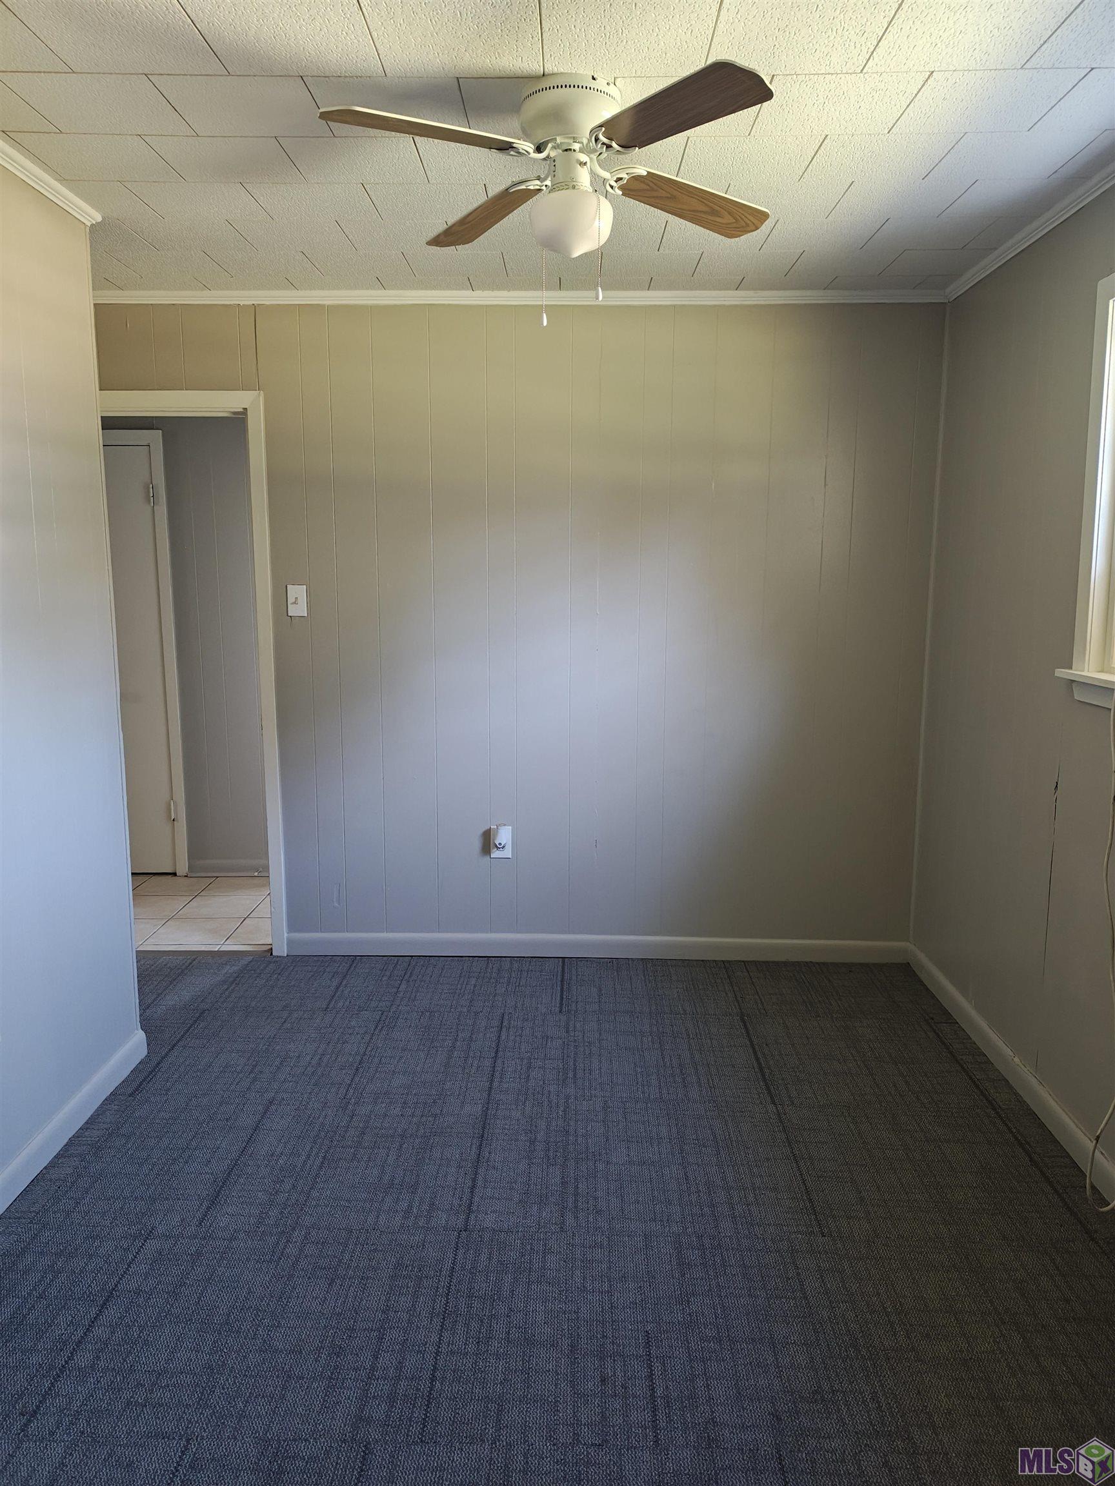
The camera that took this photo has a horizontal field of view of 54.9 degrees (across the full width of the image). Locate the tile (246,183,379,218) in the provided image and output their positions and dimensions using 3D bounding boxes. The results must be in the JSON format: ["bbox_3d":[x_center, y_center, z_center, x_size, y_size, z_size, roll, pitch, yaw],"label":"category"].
[{"bbox_3d":[-0.635,-1.425,2.823,0.305,0.018,0.305,0,10,1],"label":"tile"}]

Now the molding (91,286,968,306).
[{"bbox_3d":[-0.174,-1.569,3.767,3.079,0.048,0.048,0,10,1],"label":"molding"}]

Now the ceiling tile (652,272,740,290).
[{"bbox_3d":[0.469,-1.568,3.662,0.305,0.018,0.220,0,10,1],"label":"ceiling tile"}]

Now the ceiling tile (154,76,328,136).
[{"bbox_3d":[-0.646,-1.322,2.226,0.305,0.018,0.305,0,10,1],"label":"ceiling tile"}]

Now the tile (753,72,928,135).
[{"bbox_3d":[0.573,-1.317,2.210,0.305,0.018,0.305,0,10,1],"label":"tile"}]

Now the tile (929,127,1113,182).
[{"bbox_3d":[1.054,-1.374,2.500,0.305,0.015,0.305,0,10,1],"label":"tile"}]

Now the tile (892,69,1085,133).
[{"bbox_3d":[0.878,-1.321,2.203,0.305,0.015,0.305,0,10,1],"label":"tile"}]

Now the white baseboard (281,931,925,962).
[{"bbox_3d":[0.158,0.798,4.180,2.440,0.092,0.018,0,10,1],"label":"white baseboard"}]

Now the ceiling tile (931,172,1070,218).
[{"bbox_3d":[1.186,-1.425,2.798,0.290,0.015,0.305,0,10,1],"label":"ceiling tile"}]

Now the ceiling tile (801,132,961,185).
[{"bbox_3d":[0.750,-1.368,2.506,0.305,0.018,0.305,0,10,1],"label":"ceiling tile"}]

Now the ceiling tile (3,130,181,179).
[{"bbox_3d":[-1.080,-1.388,2.530,0.305,0.015,0.305,0,10,1],"label":"ceiling tile"}]

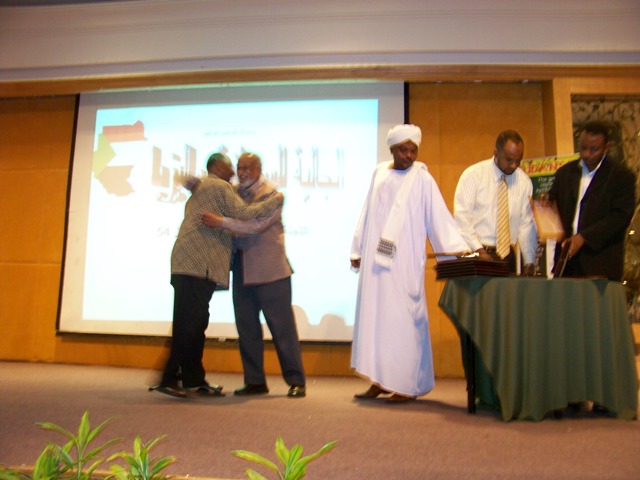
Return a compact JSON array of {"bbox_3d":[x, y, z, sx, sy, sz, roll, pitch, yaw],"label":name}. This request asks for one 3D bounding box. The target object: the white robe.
[{"bbox_3d":[0.591,0.254,4.031,0.700,1.480,0.450,0,-8,12],"label":"white robe"}]

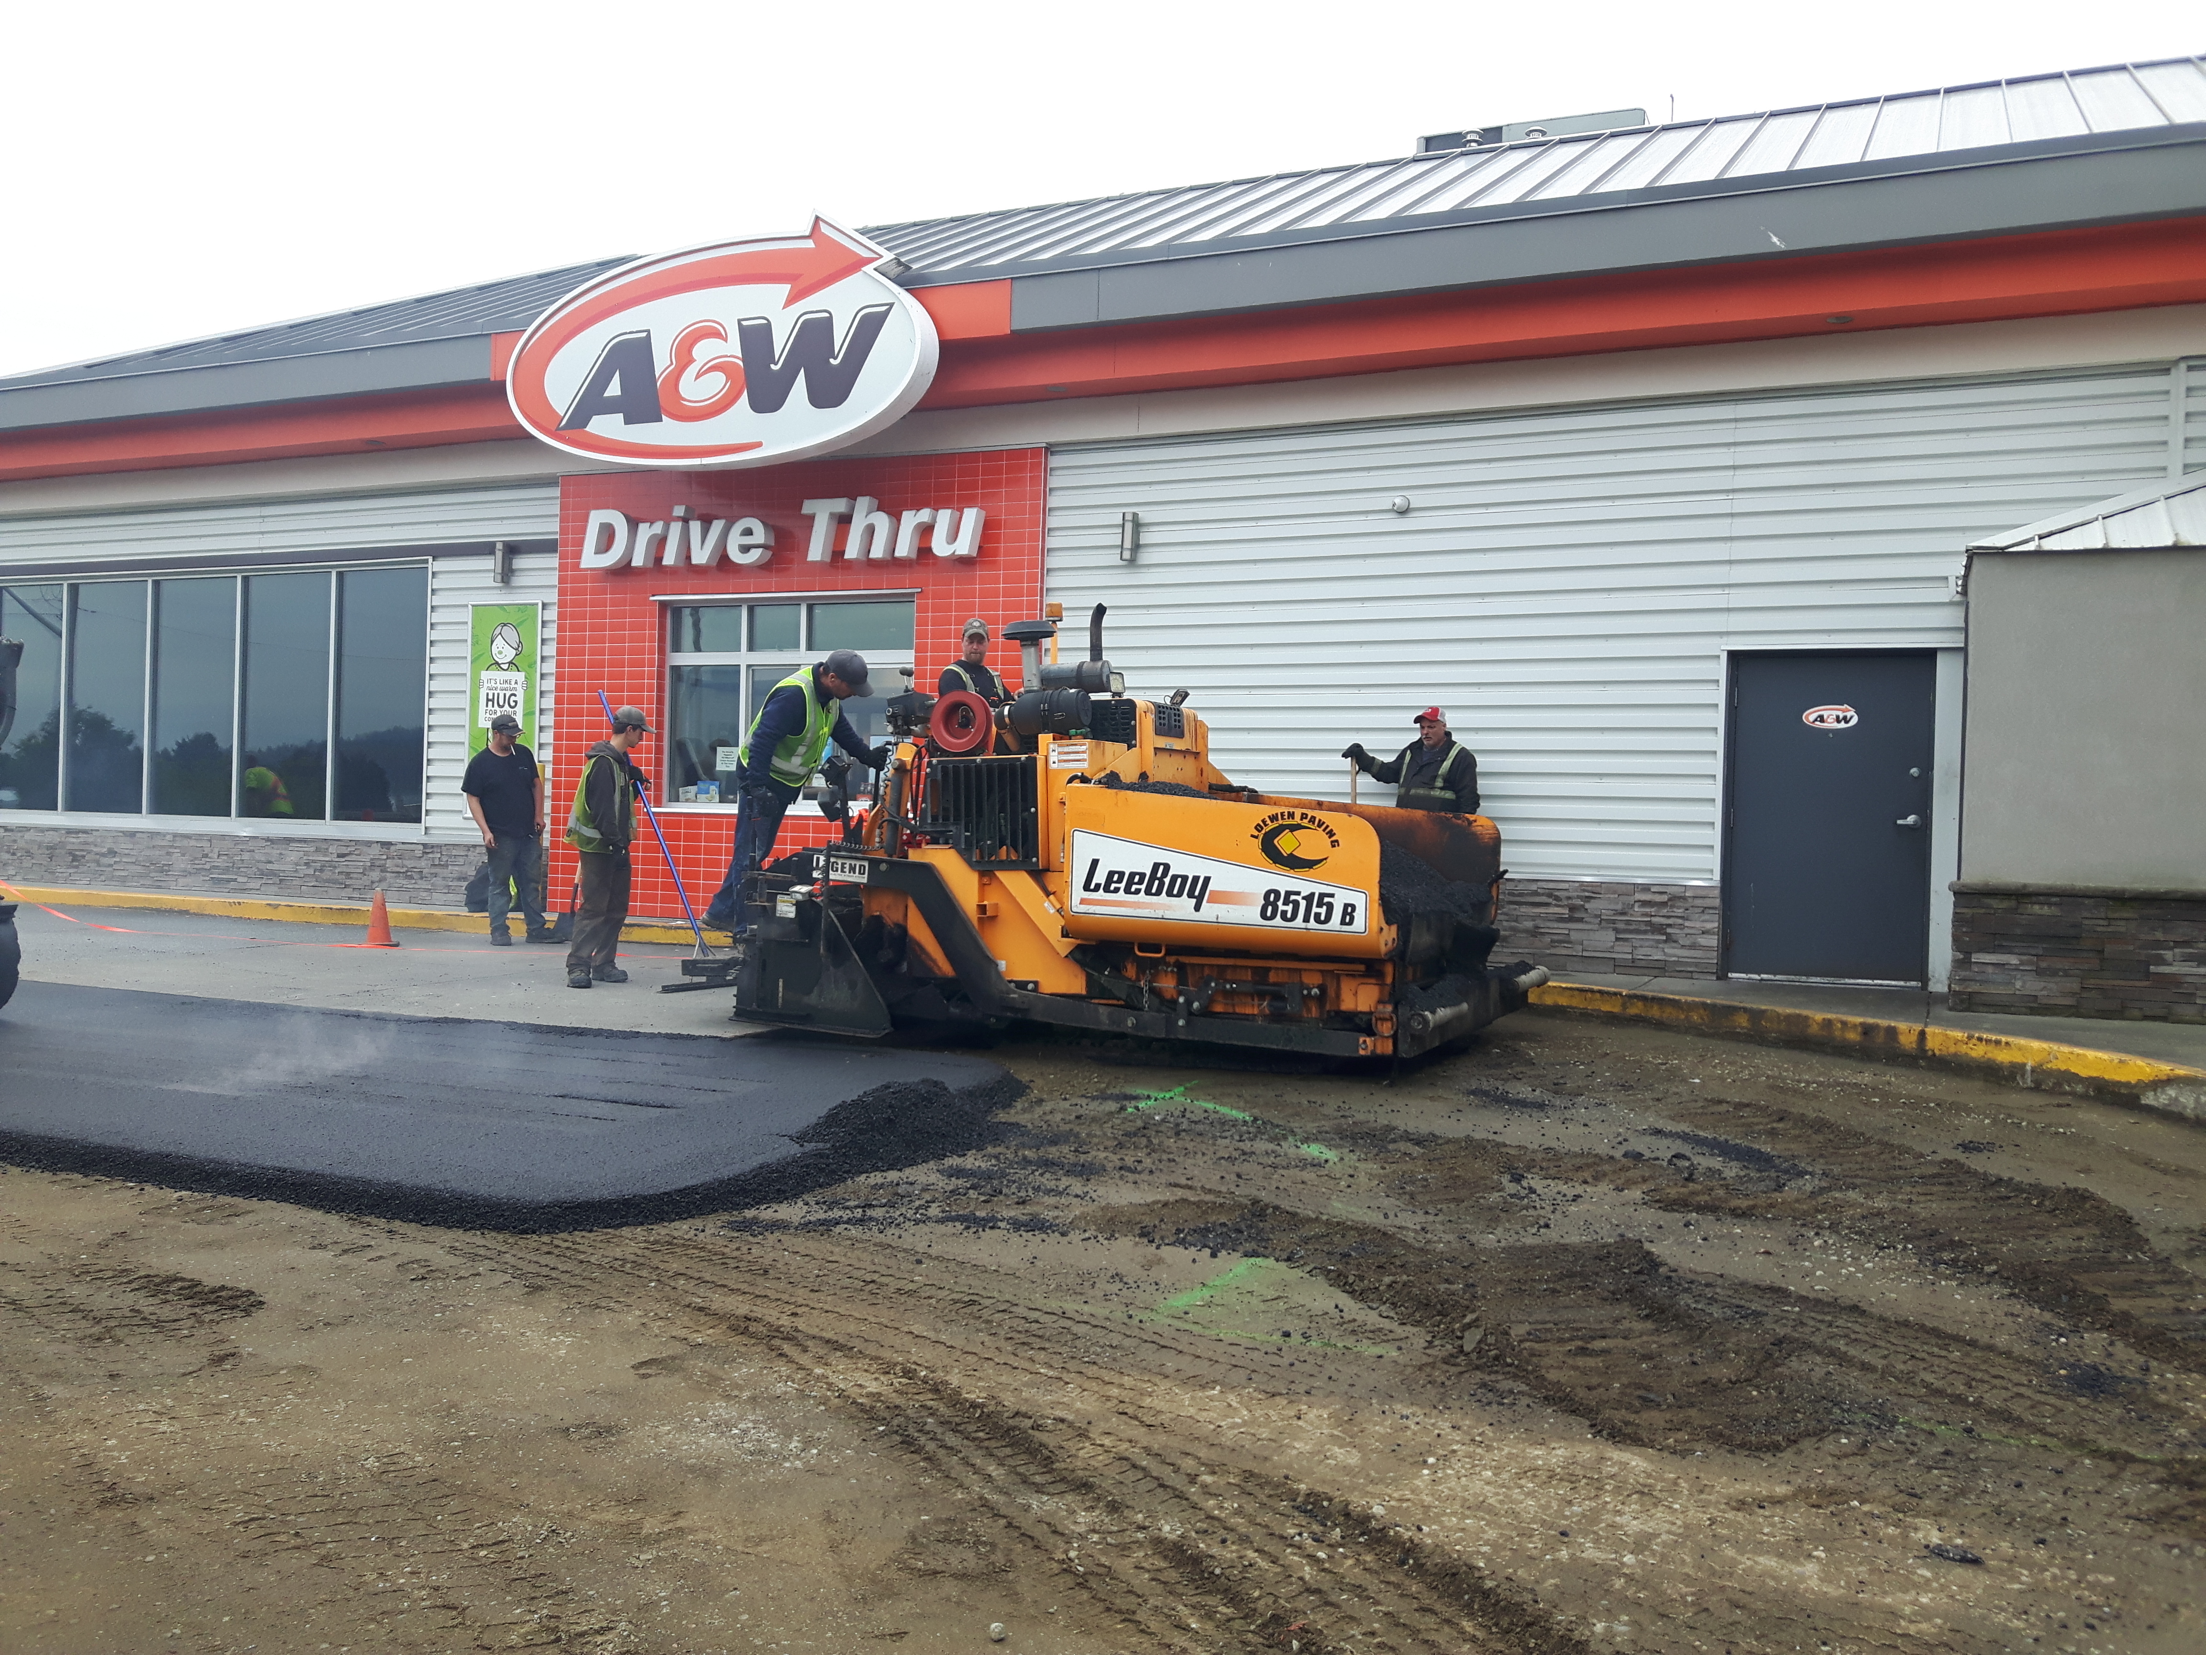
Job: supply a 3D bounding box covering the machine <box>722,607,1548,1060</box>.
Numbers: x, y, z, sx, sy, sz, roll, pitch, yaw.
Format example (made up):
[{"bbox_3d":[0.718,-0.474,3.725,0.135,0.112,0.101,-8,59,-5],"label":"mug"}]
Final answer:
[{"bbox_3d":[0.318,-0.082,11.159,3.950,2.330,2.600,1,0,23],"label":"machine"}]

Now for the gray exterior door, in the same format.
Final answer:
[{"bbox_3d":[4.757,-0.079,13.007,1.270,2.170,0.100,1,0,27],"label":"gray exterior door"}]

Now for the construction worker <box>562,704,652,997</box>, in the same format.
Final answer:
[{"bbox_3d":[-3.119,0.118,12.350,0.470,1.780,0.500,1,0,18],"label":"construction worker"}]

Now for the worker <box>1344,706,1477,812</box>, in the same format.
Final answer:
[{"bbox_3d":[2.045,0.073,13.200,0.850,1.770,0.500,1,0,14],"label":"worker"}]

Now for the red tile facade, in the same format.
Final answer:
[{"bbox_3d":[-2.741,-1.122,16.858,5.070,3.920,0.200,1,0,27],"label":"red tile facade"}]

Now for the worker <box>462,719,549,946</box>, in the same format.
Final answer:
[{"bbox_3d":[-4.768,0.013,15.700,0.620,1.850,0.450,1,0,-27],"label":"worker"}]

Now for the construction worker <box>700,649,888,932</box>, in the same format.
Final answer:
[{"bbox_3d":[-1.773,-0.210,11.200,0.950,1.600,0.600,1,0,26],"label":"construction worker"}]

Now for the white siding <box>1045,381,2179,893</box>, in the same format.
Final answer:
[{"bbox_3d":[2.998,-1.283,13.882,7.800,3.280,0.120,1,0,27],"label":"white siding"}]

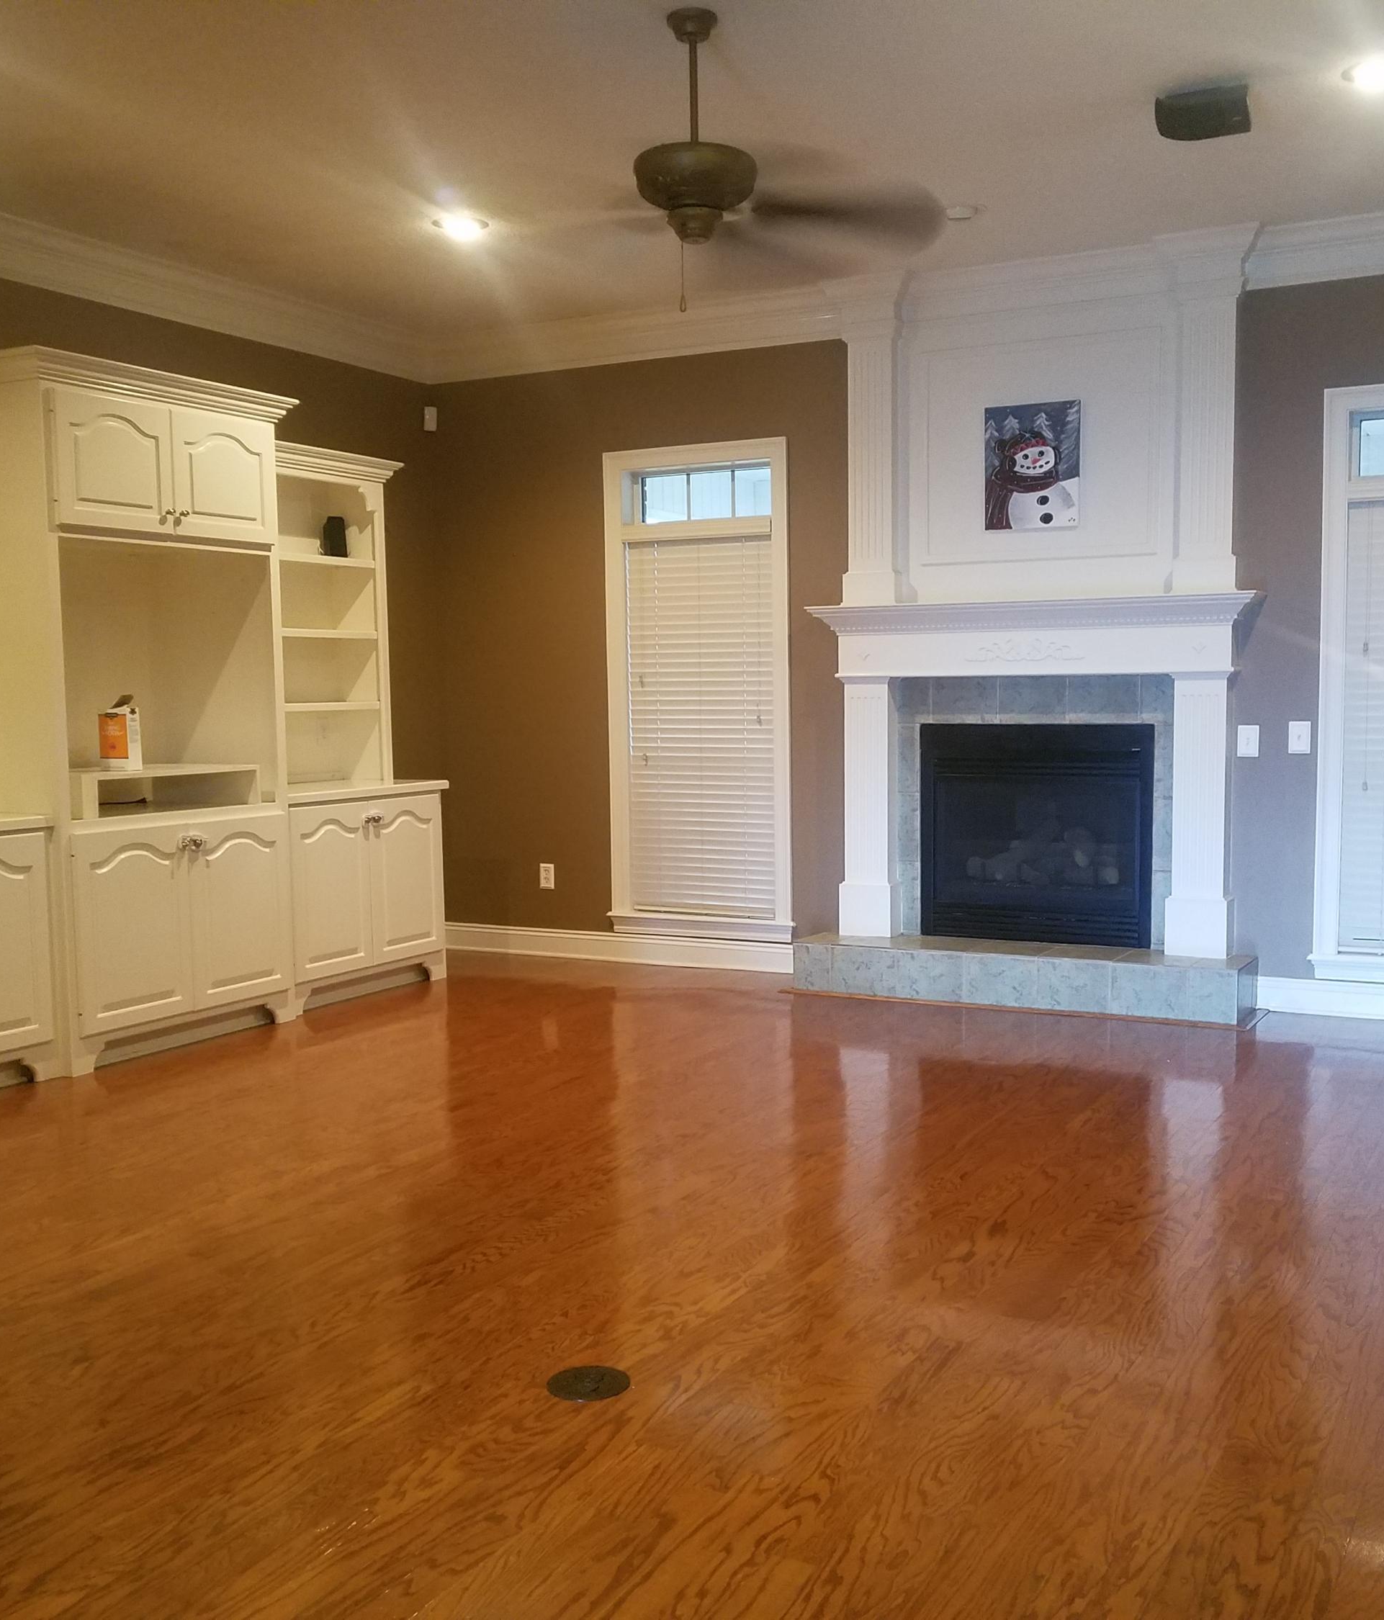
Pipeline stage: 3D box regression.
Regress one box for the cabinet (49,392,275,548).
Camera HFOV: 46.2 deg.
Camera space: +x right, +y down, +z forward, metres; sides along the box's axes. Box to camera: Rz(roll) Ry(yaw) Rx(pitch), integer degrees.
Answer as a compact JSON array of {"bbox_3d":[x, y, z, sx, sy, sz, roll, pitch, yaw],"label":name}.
[{"bbox_3d":[-2.158,-1.240,6.073,0.634,0.478,1.063,2,5,30],"label":"cabinet"}]

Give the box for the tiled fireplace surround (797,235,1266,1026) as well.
[{"bbox_3d":[1.361,-0.710,6.760,1.903,3.038,0.378,2,5,29],"label":"tiled fireplace surround"}]

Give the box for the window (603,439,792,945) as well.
[{"bbox_3d":[0.021,-0.554,7.707,1.012,2.315,0.121,2,5,29],"label":"window"}]

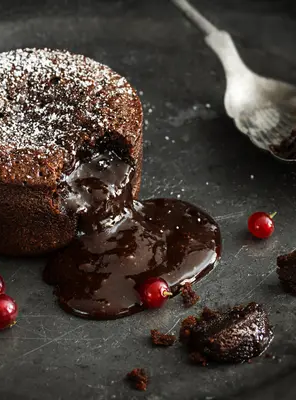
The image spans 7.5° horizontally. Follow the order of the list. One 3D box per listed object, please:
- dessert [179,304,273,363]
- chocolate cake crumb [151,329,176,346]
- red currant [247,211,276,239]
[{"bbox_3d":[0.025,0.042,0.715,0.028,0.011,0.015,-13,43,-15],"label":"dessert"},{"bbox_3d":[0.005,0.044,0.718,0.008,0.004,0.005,10,42,11],"label":"chocolate cake crumb"},{"bbox_3d":[0.038,0.009,0.755,0.009,0.009,0.009,0,41,0],"label":"red currant"}]

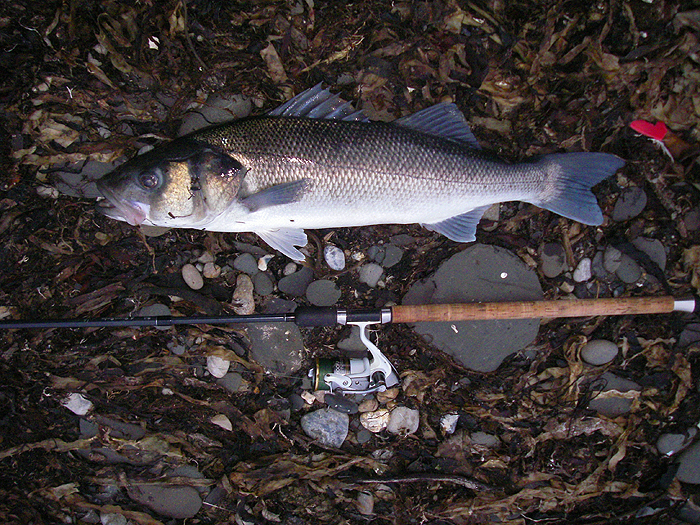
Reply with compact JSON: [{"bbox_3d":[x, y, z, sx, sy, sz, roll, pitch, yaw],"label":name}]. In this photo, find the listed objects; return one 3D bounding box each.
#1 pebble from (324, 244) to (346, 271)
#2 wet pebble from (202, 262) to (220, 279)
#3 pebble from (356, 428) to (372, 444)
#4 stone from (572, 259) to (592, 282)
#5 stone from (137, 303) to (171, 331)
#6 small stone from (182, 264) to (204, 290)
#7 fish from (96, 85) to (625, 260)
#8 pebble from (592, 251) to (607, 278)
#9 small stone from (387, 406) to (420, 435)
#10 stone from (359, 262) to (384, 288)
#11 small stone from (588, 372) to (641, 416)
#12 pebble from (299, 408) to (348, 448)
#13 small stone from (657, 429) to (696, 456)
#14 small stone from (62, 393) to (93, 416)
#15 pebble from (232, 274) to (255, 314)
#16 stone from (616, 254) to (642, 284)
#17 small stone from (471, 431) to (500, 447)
[{"bbox_3d":[-0.019,-0.006,1.031,0.024,0.016,0.036,-18,79,-4],"label":"pebble"},{"bbox_3d":[-0.184,0.011,1.028,0.024,0.014,0.020,0,78,0],"label":"wet pebble"},{"bbox_3d":[0.018,0.216,0.956,0.017,0.012,0.019,-10,78,-2],"label":"pebble"},{"bbox_3d":[0.320,0.011,1.056,0.022,0.017,0.035,24,79,5],"label":"stone"},{"bbox_3d":[-0.264,0.074,1.043,0.045,0.019,0.038,0,78,0],"label":"stone"},{"bbox_3d":[-0.215,0.021,1.054,0.024,0.018,0.038,-30,80,-6],"label":"small stone"},{"bbox_3d":[0.013,-0.115,0.985,0.676,0.080,0.218,-2,78,0],"label":"fish"},{"bbox_3d":[0.342,0.003,1.054,0.020,0.017,0.038,-10,78,-2],"label":"pebble"},{"bbox_3d":[0.071,0.210,1.016,0.045,0.025,0.040,-11,79,-2],"label":"small stone"},{"bbox_3d":[0.030,0.017,1.055,0.032,0.019,0.036,-17,79,-3],"label":"stone"},{"bbox_3d":[0.353,0.176,1.022,0.070,0.025,0.056,11,79,2],"label":"small stone"},{"bbox_3d":[-0.032,0.218,1.009,0.063,0.033,0.050,19,79,4],"label":"pebble"},{"bbox_3d":[0.404,0.225,0.954,0.048,0.018,0.030,-17,79,-4],"label":"small stone"},{"bbox_3d":[-0.361,0.188,1.015,0.040,0.016,0.026,24,79,5],"label":"small stone"},{"bbox_3d":[-0.145,0.044,1.050,0.029,0.021,0.056,-5,79,-1],"label":"pebble"},{"bbox_3d":[0.382,0.009,1.053,0.034,0.019,0.040,-25,79,-5],"label":"stone"},{"bbox_3d":[0.178,0.232,1.011,0.041,0.017,0.024,9,79,2],"label":"small stone"}]

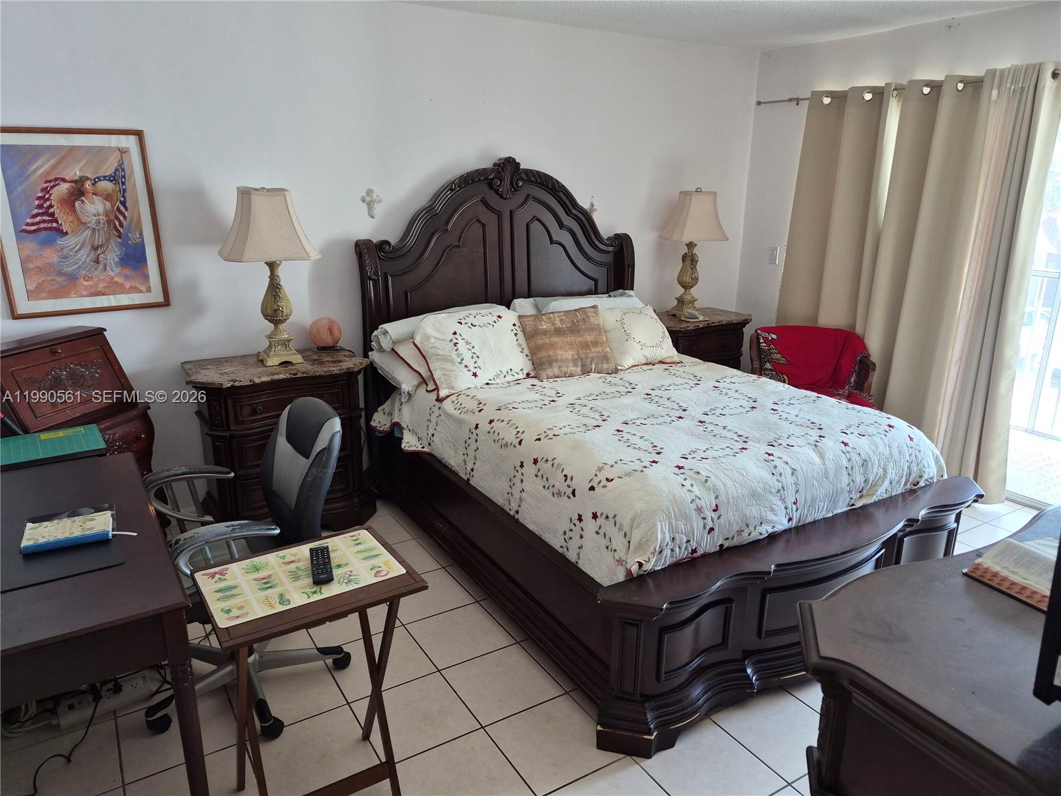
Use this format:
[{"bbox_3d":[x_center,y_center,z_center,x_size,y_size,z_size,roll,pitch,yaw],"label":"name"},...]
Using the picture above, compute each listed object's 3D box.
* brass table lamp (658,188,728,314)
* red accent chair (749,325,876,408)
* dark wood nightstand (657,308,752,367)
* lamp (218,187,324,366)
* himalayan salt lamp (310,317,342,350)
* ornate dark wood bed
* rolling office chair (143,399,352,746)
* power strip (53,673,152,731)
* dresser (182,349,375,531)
[{"bbox_3d":[1.023,-0.913,4.467,0.424,0.783,0.316,-3,17,-10],"label":"brass table lamp"},{"bbox_3d":[1.714,-0.010,4.323,0.710,0.785,0.680,6,17,19],"label":"red accent chair"},{"bbox_3d":[1.038,-0.119,4.552,0.792,0.786,0.537,-9,19,-29],"label":"dark wood nightstand"},{"bbox_3d":[-1.165,-0.548,3.187,0.424,0.780,0.316,-10,20,-30],"label":"lamp"},{"bbox_3d":[-1.004,-0.312,3.439,0.160,0.160,0.153,-10,20,-30],"label":"himalayan salt lamp"},{"bbox_3d":[0.457,-0.163,3.063,1.765,1.719,2.333,-9,19,-29],"label":"ornate dark wood bed"},{"bbox_3d":[-0.915,0.478,2.208,0.660,0.958,0.614,-6,18,-21],"label":"rolling office chair"},{"bbox_3d":[-1.337,0.946,2.223,0.276,0.046,0.101,-10,20,-30],"label":"power strip"},{"bbox_3d":[-1.152,0.229,3.322,0.792,0.786,0.537,-9,19,-30],"label":"dresser"}]

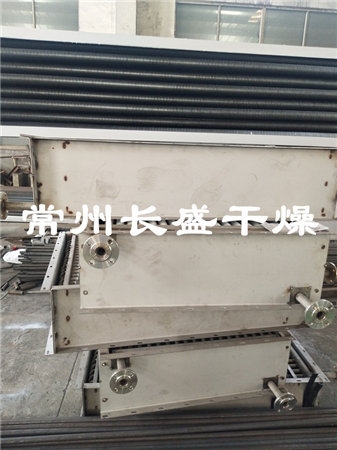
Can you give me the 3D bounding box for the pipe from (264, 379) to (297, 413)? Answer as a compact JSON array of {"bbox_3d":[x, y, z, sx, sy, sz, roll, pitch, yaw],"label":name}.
[{"bbox_3d":[0.574,0.879,1.763,0.115,0.115,0.165,-1,13,-12],"label":"pipe"}]

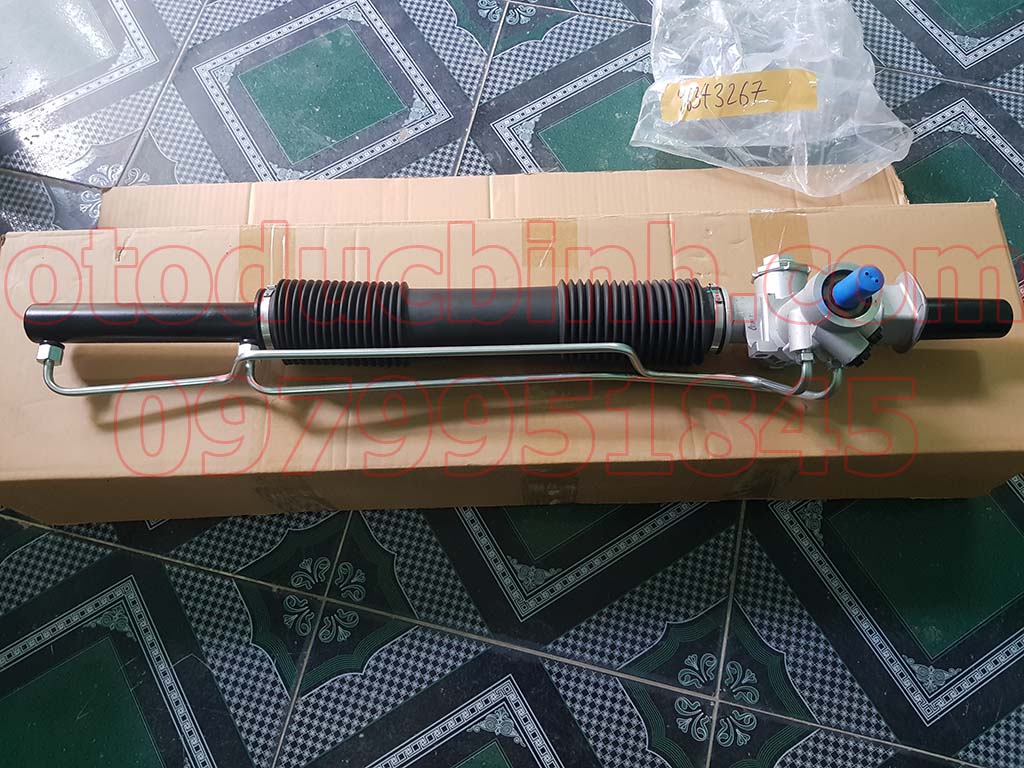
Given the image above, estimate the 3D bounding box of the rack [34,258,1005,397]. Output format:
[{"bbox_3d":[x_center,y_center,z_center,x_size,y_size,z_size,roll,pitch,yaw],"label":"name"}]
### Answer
[{"bbox_3d":[0.005,-0.058,0.616,0.829,0.135,0.122,0,71,0],"label":"rack"}]

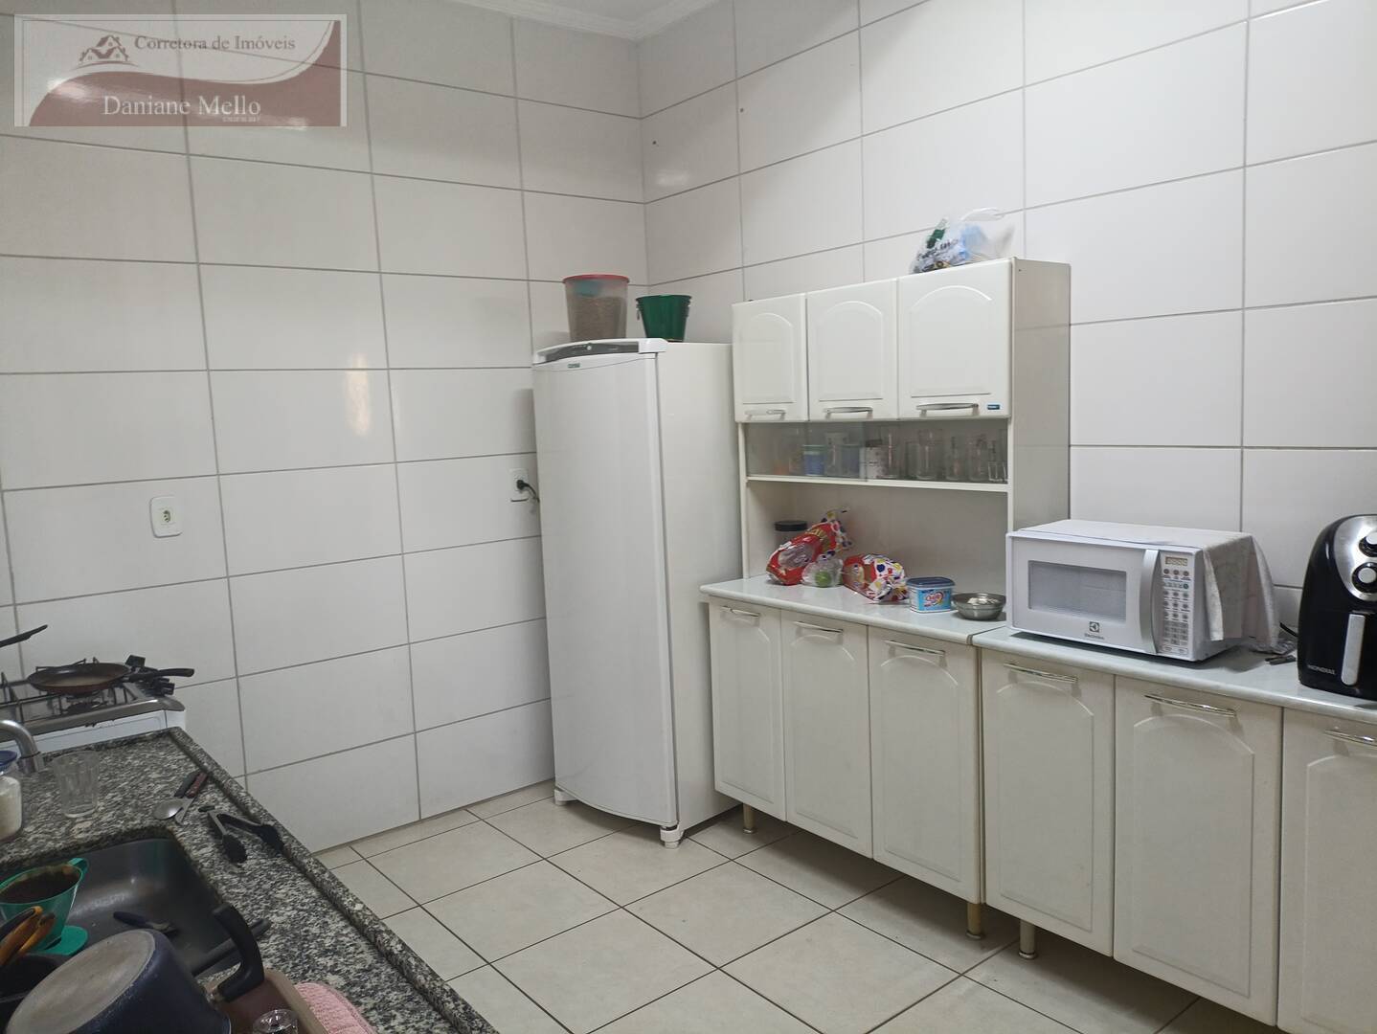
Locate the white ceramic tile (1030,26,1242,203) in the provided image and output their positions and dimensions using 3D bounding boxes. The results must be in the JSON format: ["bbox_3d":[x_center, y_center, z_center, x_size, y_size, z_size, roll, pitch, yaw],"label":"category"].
[{"bbox_3d":[1.103,-0.989,2.503,0.012,0.322,0.573,-8,8,-38],"label":"white ceramic tile"}]

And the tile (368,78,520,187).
[{"bbox_3d":[-0.842,-1.338,3.491,0.563,0.320,0.010,-7,8,-37],"label":"tile"}]

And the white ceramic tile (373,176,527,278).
[{"bbox_3d":[-0.828,-1.017,3.527,0.563,0.320,0.010,-7,8,-37],"label":"white ceramic tile"}]

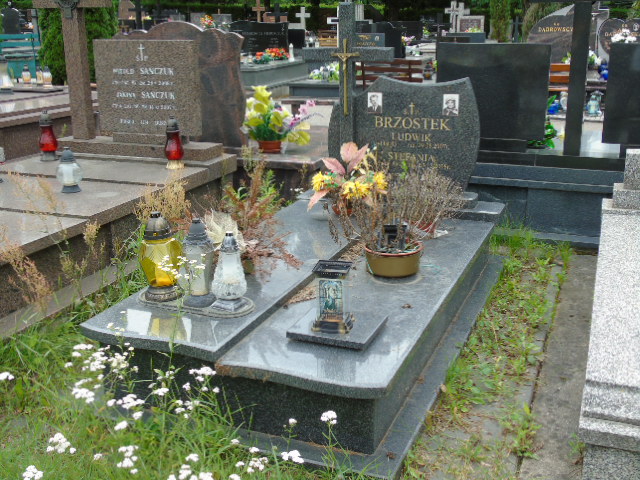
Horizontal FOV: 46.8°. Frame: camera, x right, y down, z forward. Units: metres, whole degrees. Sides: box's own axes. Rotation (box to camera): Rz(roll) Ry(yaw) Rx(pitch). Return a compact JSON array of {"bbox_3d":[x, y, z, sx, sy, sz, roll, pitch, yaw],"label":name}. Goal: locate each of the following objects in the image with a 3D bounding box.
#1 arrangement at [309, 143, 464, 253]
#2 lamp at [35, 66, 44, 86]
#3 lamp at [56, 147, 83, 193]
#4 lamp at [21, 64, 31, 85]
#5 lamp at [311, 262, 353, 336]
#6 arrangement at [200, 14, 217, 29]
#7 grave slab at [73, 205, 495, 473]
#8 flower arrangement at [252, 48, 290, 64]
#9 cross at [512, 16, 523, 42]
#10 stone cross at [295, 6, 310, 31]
[{"bbox_3d":[0.313,-0.236,3.610,0.704,0.404,0.578,6,18,21],"label":"arrangement"},{"bbox_3d":[-2.686,-1.570,7.051,0.085,0.190,0.085,6,18,21],"label":"lamp"},{"bbox_3d":[-1.465,-0.415,4.309,0.150,0.255,0.150,6,19,22],"label":"lamp"},{"bbox_3d":[-2.899,-1.636,7.276,0.085,0.190,0.085,6,18,21],"label":"lamp"},{"bbox_3d":[0.045,0.187,2.505,0.122,0.215,0.122,4,17,13],"label":"lamp"},{"bbox_3d":[-2.412,-4.728,16.000,0.340,0.310,0.320,6,18,21],"label":"arrangement"},{"bbox_3d":[0.063,0.221,3.308,1.194,0.352,2.137,6,18,21],"label":"grave slab"},{"bbox_3d":[-0.841,-3.190,12.769,0.658,0.210,0.350,6,19,22],"label":"flower arrangement"},{"bbox_3d":[6.404,-6.743,23.867,0.410,0.901,0.100,6,19,22],"label":"cross"},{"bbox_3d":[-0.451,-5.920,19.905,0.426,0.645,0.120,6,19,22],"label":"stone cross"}]

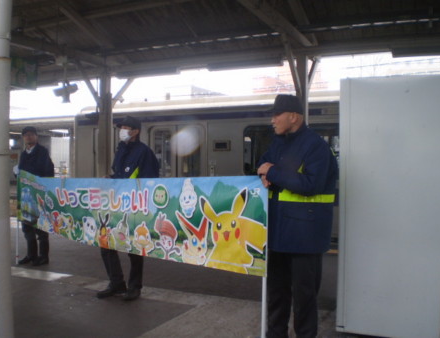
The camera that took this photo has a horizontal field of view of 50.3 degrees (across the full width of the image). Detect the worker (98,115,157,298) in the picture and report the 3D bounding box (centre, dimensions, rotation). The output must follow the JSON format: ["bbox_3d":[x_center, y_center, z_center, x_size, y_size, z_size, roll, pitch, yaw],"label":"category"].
[{"bbox_3d":[-0.865,0.360,4.450,0.460,1.720,0.560,-1,2,-40],"label":"worker"}]

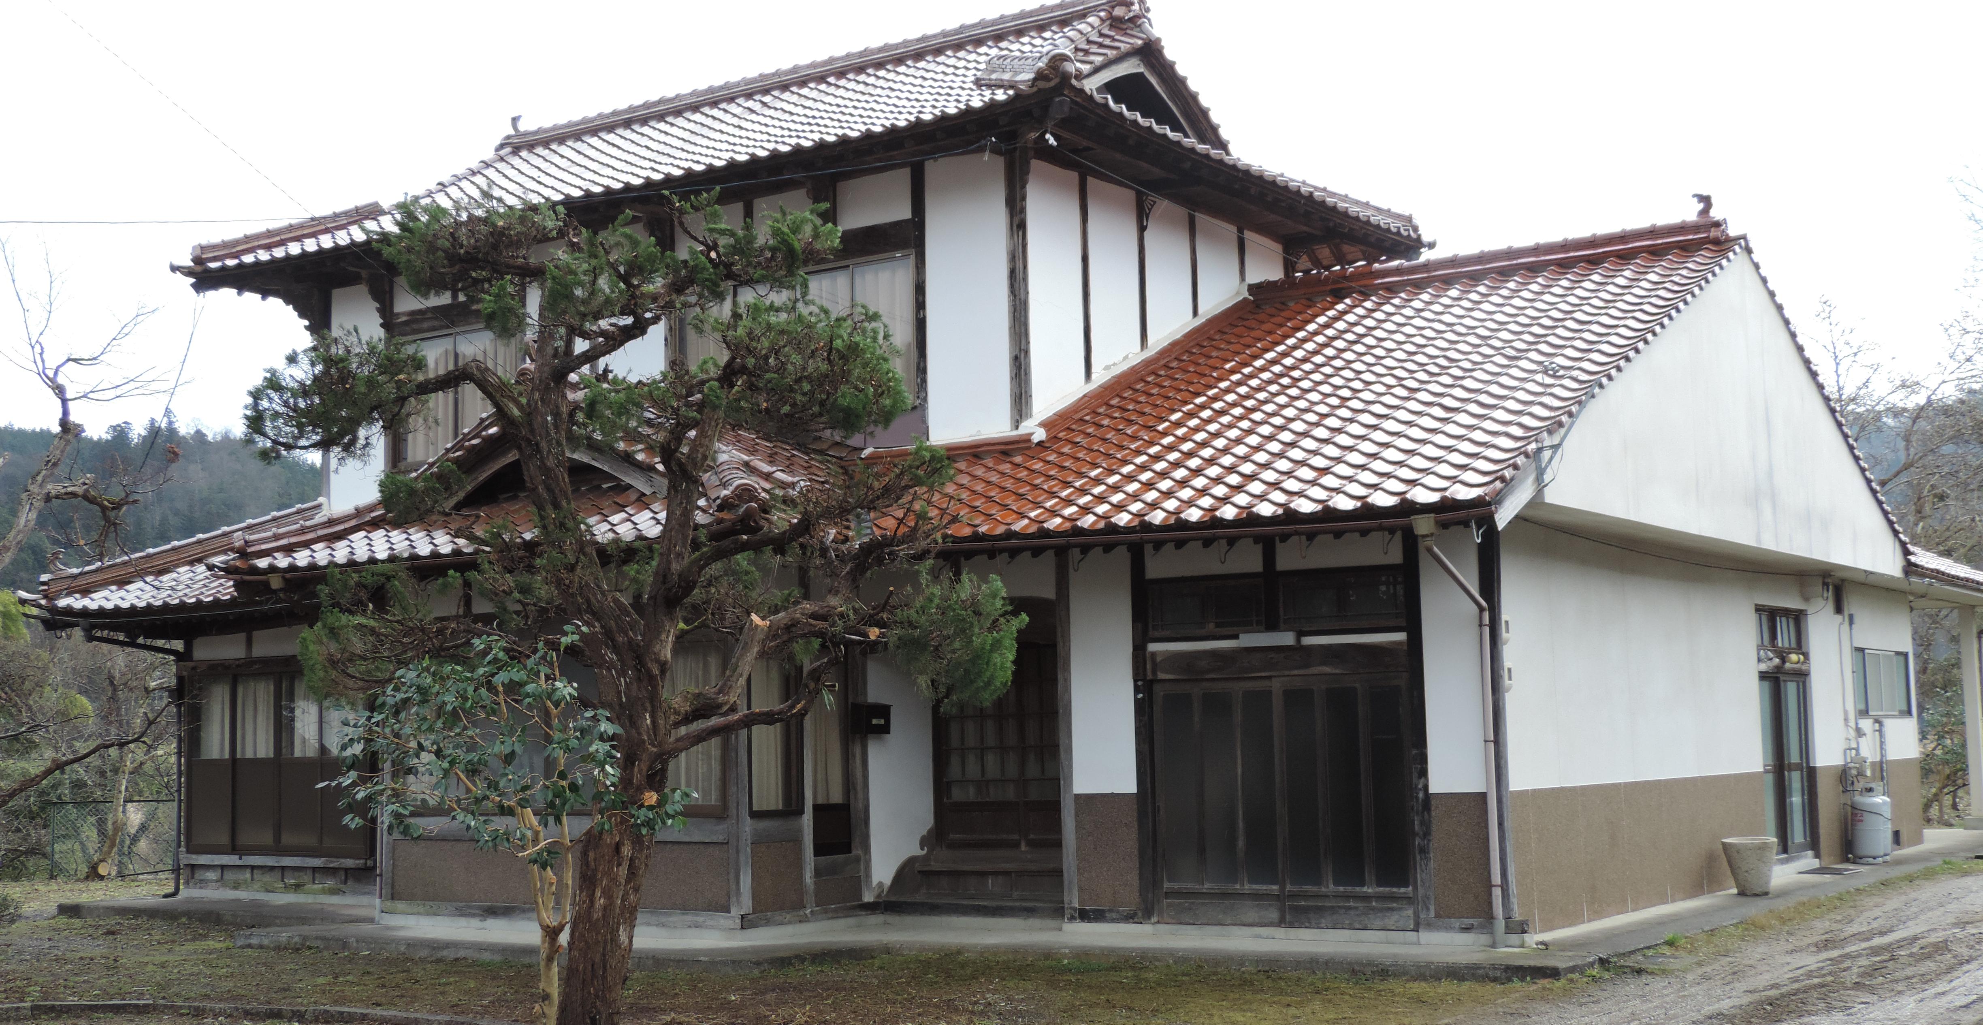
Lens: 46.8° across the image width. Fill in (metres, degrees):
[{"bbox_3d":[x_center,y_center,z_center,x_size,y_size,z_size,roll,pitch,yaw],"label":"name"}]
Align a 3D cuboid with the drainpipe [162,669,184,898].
[{"bbox_3d":[-7.911,2.606,22.191,0.080,2.198,0.224,-5,-7,34],"label":"drainpipe"}]

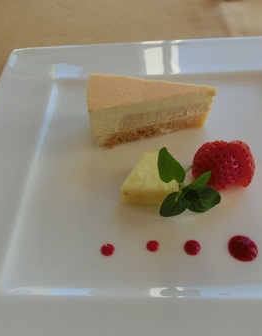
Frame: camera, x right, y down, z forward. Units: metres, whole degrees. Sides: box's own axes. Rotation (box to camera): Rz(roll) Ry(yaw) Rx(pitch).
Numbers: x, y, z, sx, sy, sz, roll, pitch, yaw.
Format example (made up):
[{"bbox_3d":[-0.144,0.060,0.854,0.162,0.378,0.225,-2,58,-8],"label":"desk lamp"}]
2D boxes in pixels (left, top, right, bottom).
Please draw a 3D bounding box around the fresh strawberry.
[{"bbox_3d":[0.057,-0.001,0.201,0.038,0.031,0.033,-1,54,5],"label":"fresh strawberry"}]

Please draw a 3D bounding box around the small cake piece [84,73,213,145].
[{"bbox_3d":[0.015,-0.042,0.232,0.086,0.036,0.038,1,55,6],"label":"small cake piece"}]

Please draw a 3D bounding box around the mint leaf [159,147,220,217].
[{"bbox_3d":[0.035,0.008,0.191,0.035,0.026,0.037,-1,54,5],"label":"mint leaf"}]

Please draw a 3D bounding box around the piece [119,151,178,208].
[{"bbox_3d":[0.014,0.007,0.209,0.038,0.017,0.030,-1,54,5],"label":"piece"}]

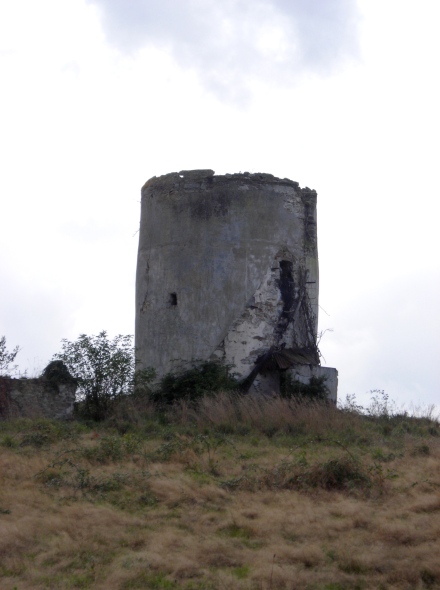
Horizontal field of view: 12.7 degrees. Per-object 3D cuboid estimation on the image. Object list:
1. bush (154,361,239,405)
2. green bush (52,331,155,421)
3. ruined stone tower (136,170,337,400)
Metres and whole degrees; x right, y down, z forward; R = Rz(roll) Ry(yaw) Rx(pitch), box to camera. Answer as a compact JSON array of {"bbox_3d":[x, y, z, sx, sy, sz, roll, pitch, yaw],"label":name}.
[{"bbox_3d":[-0.788,2.953,66.200,2.800,1.550,1.700,0,-7,0],"label":"bush"},{"bbox_3d":[-3.960,2.713,66.500,3.300,3.050,2.800,0,-7,0],"label":"green bush"},{"bbox_3d":[0.581,-0.229,69.500,7.000,8.300,7.000,0,-7,0],"label":"ruined stone tower"}]

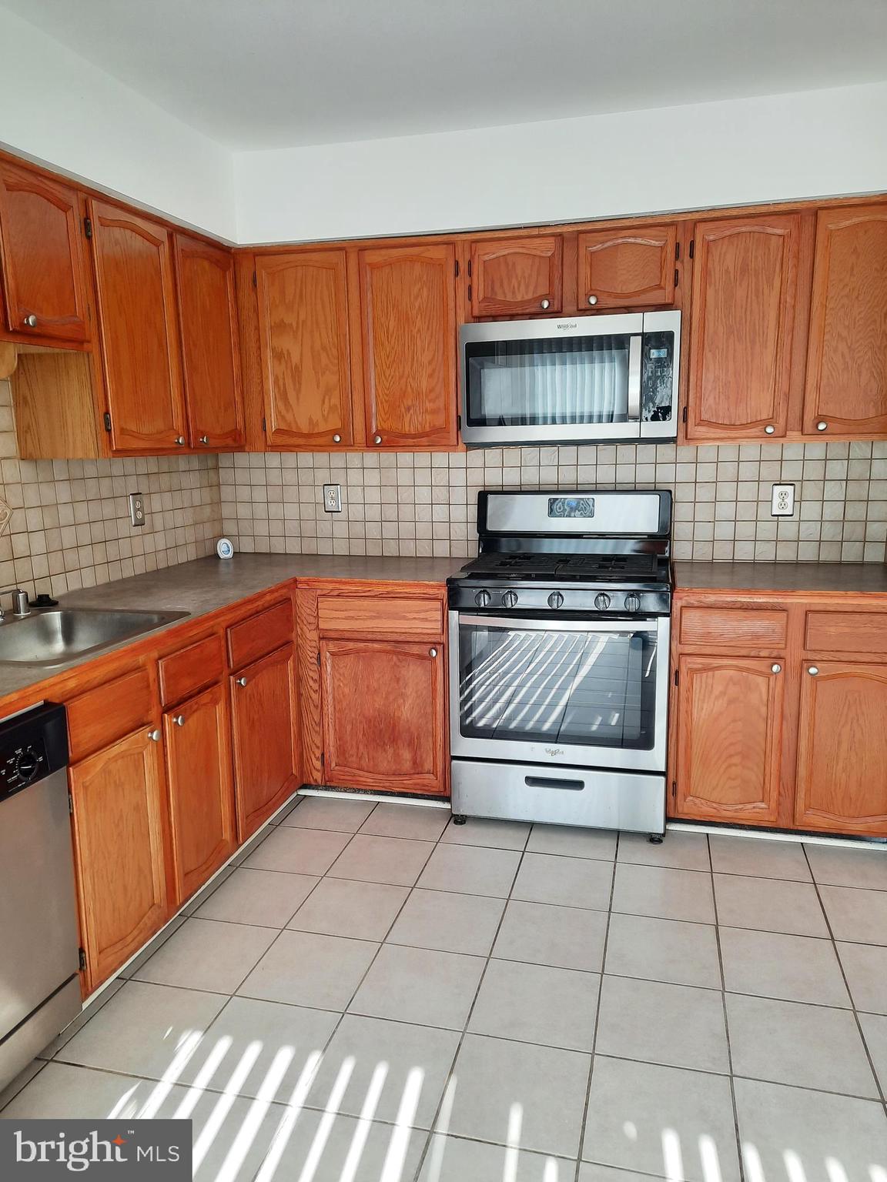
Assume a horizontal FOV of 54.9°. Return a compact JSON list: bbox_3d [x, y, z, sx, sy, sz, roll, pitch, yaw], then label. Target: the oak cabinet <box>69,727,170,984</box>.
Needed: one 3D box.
[{"bbox_3d":[-1.079,0.653,2.245,0.550,0.575,0.345,2,11,14],"label":"oak cabinet"}]

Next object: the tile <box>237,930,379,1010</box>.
[{"bbox_3d":[-0.357,1.034,2.327,0.304,0.012,0.304,2,11,14],"label":"tile"}]

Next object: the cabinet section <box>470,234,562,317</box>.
[{"bbox_3d":[0.296,-1.141,3.161,0.322,0.256,0.290,2,11,14],"label":"cabinet section"}]

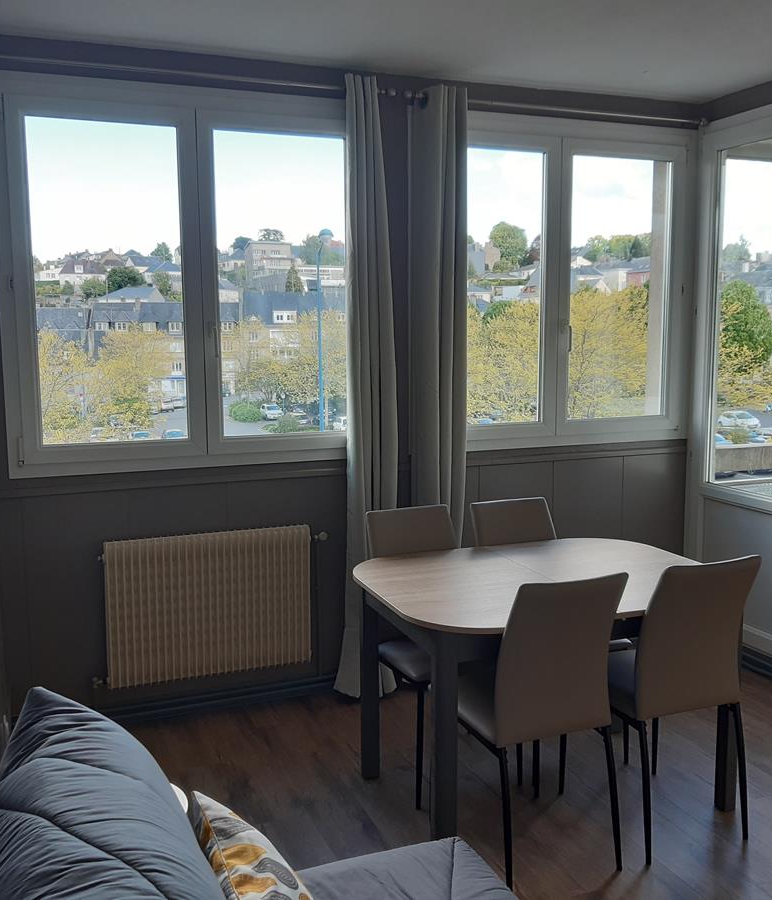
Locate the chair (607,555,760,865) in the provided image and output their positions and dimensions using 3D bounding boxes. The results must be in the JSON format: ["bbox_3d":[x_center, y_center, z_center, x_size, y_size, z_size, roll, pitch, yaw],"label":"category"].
[{"bbox_3d":[0.857,0.738,2.872,0.405,0.904,0.510,-3,7,-20],"label":"chair"}]

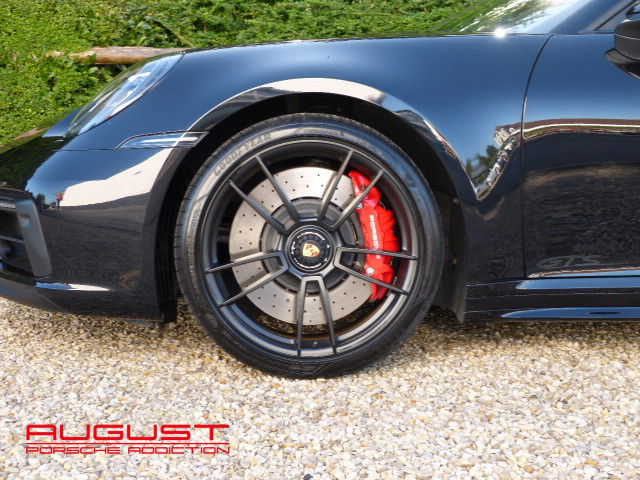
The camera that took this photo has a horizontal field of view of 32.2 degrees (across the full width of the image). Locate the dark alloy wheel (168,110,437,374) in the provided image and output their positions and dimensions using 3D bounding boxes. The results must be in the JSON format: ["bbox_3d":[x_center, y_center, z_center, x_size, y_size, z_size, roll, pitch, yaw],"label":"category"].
[{"bbox_3d":[-0.029,0.015,2.810,0.680,0.675,0.250,0,6,-2],"label":"dark alloy wheel"}]

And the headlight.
[{"bbox_3d":[-0.511,-0.385,2.920,0.295,0.215,0.240,0,5,-2],"label":"headlight"}]

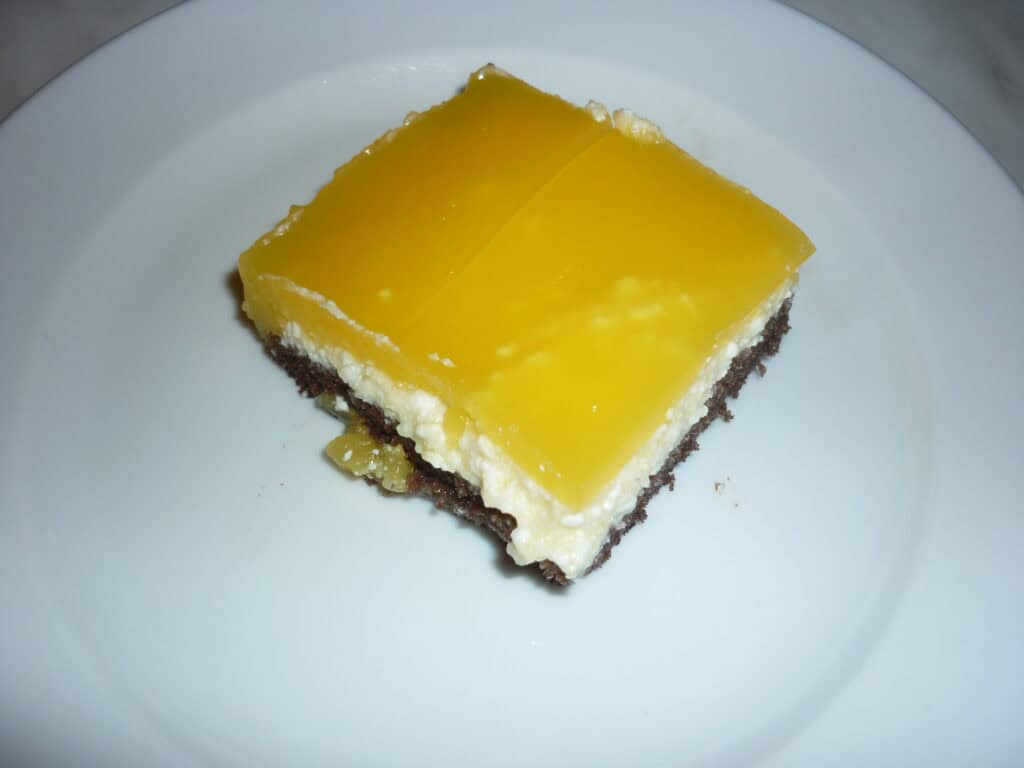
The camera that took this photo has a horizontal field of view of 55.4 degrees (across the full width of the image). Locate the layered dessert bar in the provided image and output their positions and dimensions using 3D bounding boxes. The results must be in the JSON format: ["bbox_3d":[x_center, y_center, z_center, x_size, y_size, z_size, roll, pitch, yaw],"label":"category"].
[{"bbox_3d":[0.003,-0.018,0.205,0.088,0.027,0.078,35,64,22],"label":"layered dessert bar"}]

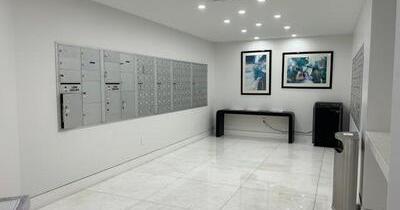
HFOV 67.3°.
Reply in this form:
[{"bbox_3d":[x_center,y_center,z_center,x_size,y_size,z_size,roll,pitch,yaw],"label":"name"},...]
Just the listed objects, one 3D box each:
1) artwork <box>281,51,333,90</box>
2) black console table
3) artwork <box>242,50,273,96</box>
[{"bbox_3d":[2.469,-0.806,6.964,1.100,0.838,0.035,2,5,24],"label":"artwork"},{"bbox_3d":[1.332,0.483,7.373,1.870,0.695,0.360,2,5,24],"label":"black console table"},{"bbox_3d":[1.384,-0.797,7.456,0.765,1.095,0.035,2,5,24],"label":"artwork"}]

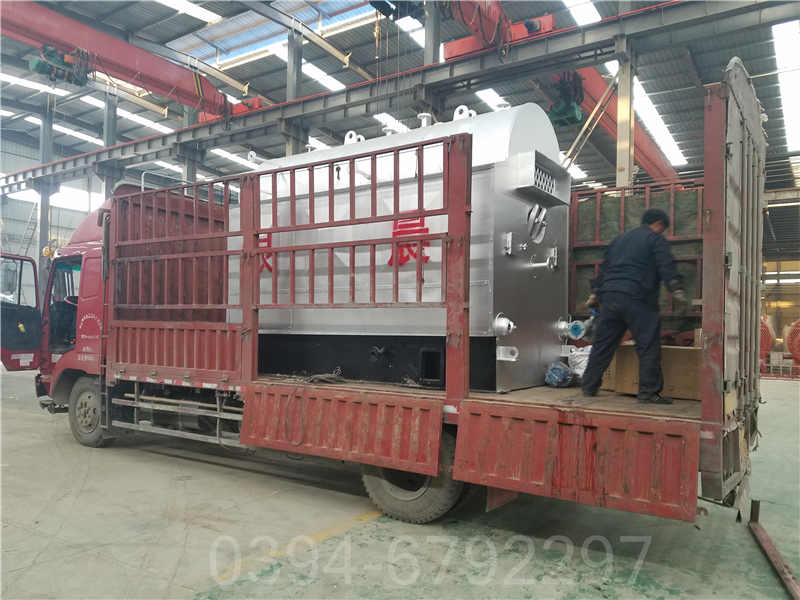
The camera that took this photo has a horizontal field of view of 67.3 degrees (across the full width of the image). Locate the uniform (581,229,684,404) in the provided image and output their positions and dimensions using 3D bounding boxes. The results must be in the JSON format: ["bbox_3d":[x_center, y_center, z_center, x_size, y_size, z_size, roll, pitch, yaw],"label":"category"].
[{"bbox_3d":[1.857,0.100,4.820,0.470,1.400,0.670,2,-3,-38],"label":"uniform"}]

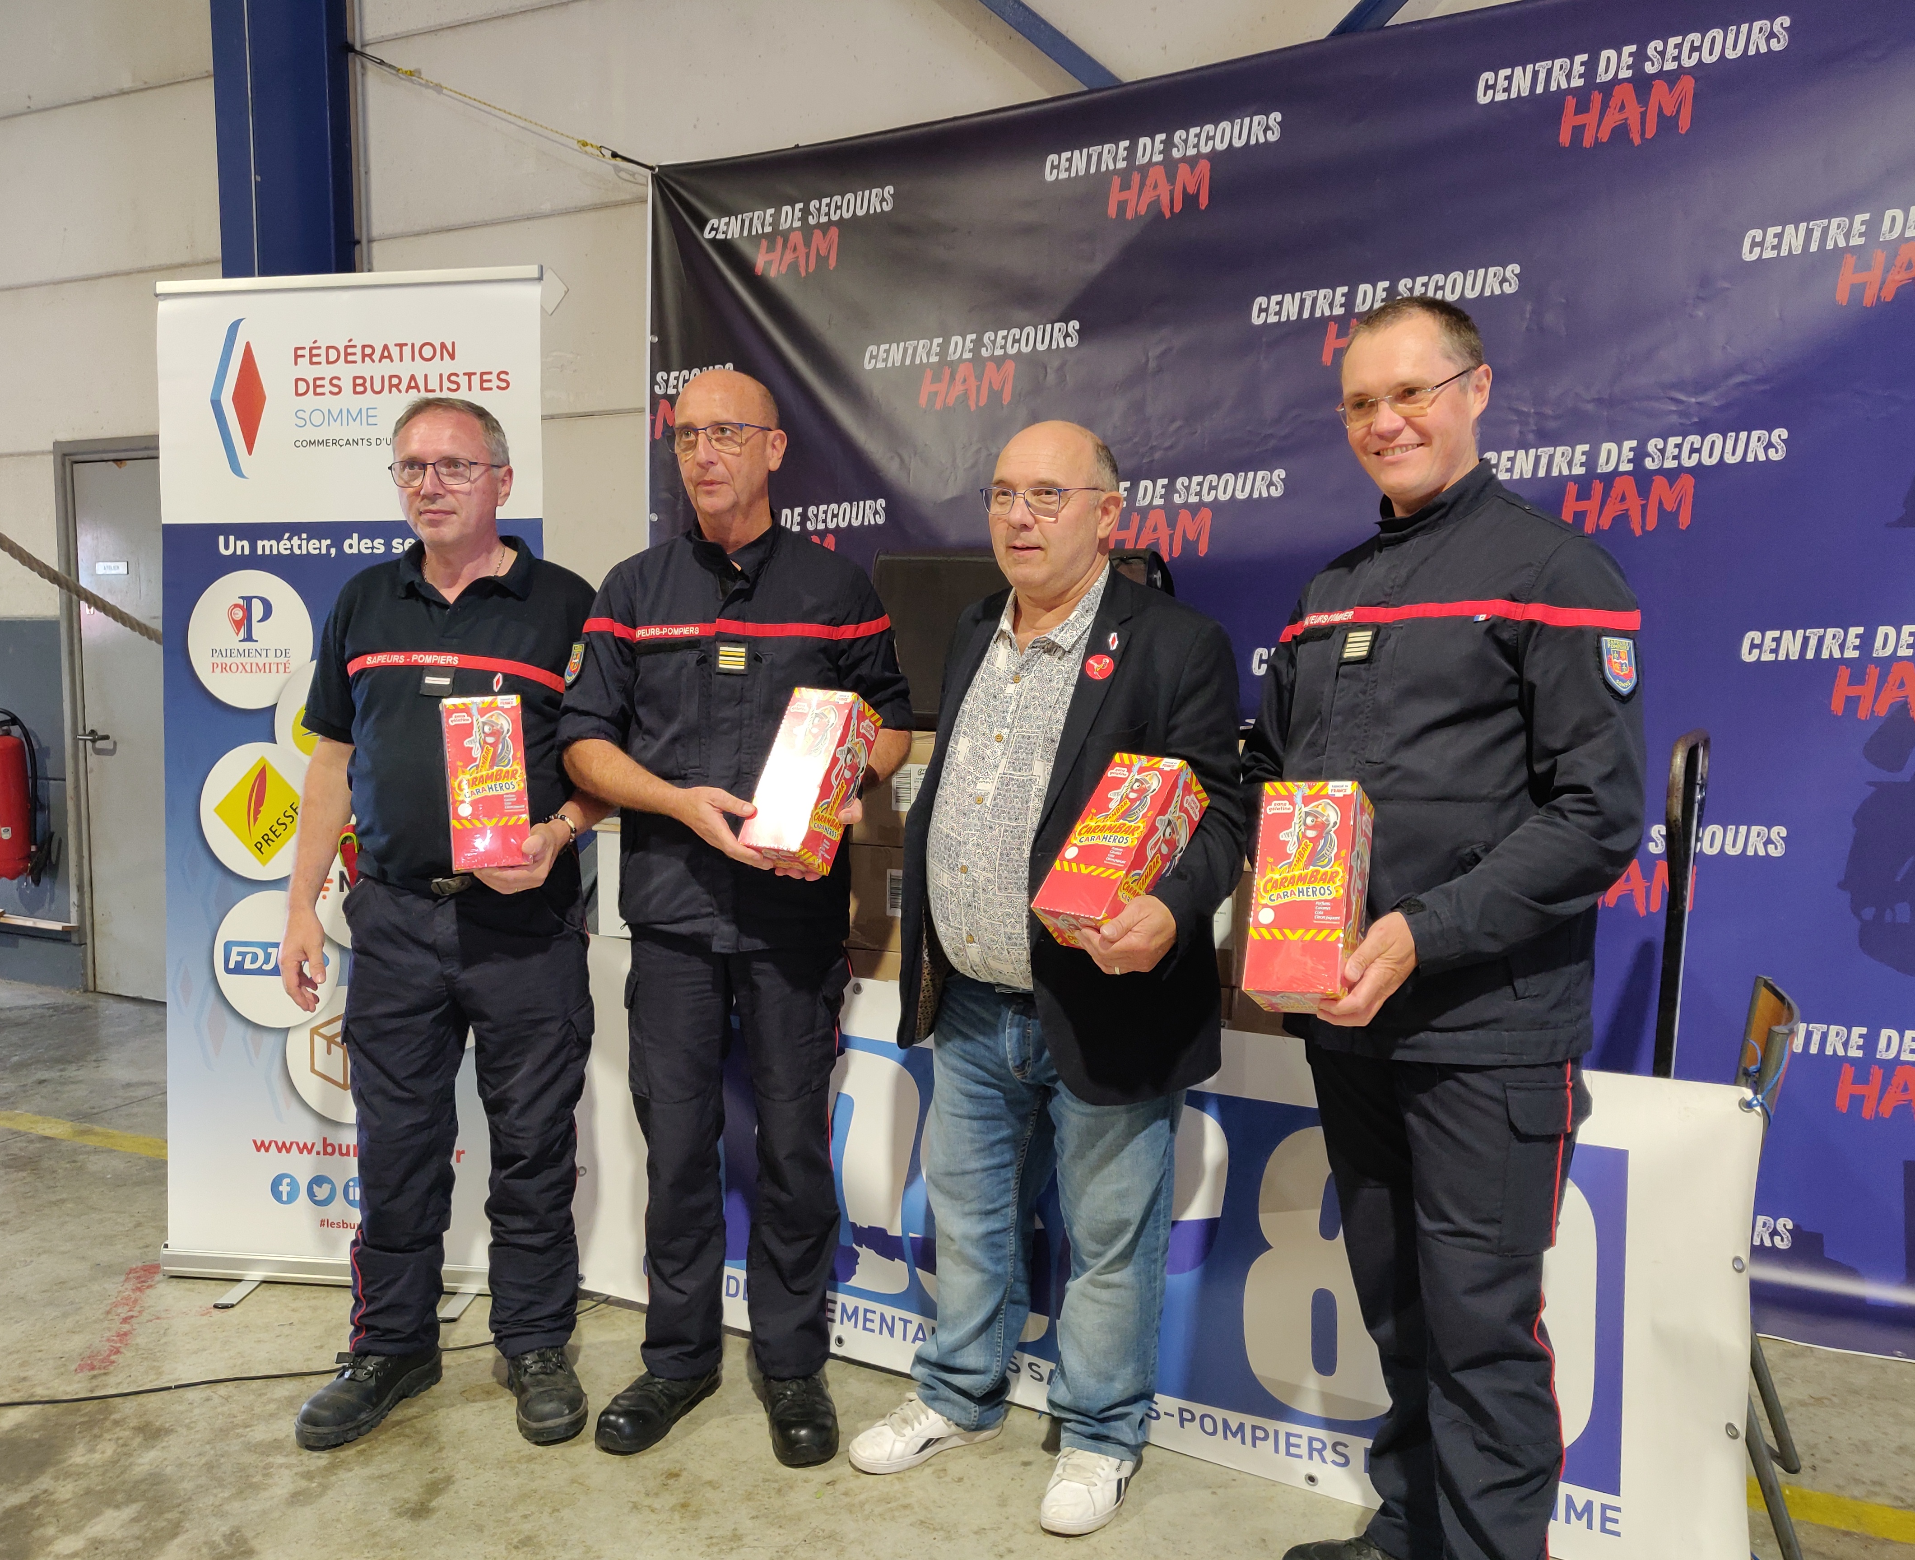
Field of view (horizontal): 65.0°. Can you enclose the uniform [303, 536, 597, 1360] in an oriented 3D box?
[{"bbox_3d":[-0.845,0.310,2.529,0.500,1.430,0.360,0,4,-5],"label":"uniform"}]

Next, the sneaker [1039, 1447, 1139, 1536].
[{"bbox_3d":[0.213,1.056,2.366,0.112,0.115,0.295,1,4,16],"label":"sneaker"}]

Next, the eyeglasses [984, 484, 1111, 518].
[{"bbox_3d":[0.137,-0.414,2.223,0.142,0.046,0.145,8,14,37],"label":"eyeglasses"}]

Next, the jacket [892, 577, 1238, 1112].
[{"bbox_3d":[0.165,0.072,2.281,0.560,0.810,0.420,2,5,31],"label":"jacket"}]

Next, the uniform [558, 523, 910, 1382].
[{"bbox_3d":[-0.368,0.312,2.499,0.570,1.470,0.400,0,4,-3],"label":"uniform"}]

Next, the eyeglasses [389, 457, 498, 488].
[{"bbox_3d":[-0.820,-0.489,2.433,0.142,0.045,0.145,-2,8,5],"label":"eyeglasses"}]

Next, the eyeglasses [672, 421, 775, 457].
[{"bbox_3d":[-0.370,-0.547,2.456,0.142,0.046,0.145,1,7,19],"label":"eyeglasses"}]

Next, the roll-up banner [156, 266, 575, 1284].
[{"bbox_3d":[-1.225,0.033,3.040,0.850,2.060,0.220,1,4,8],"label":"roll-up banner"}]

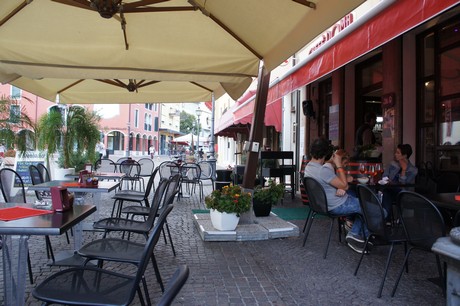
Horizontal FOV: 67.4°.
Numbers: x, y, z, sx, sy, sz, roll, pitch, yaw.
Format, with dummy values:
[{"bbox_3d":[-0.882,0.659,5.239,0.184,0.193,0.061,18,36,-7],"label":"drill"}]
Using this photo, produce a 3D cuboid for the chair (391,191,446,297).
[{"bbox_3d":[1.620,0.710,2.660,0.570,0.840,0.490,2,0,-35],"label":"chair"}]

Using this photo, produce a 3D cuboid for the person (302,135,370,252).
[{"bbox_3d":[1.250,0.485,3.940,0.720,1.270,0.520,1,0,-17],"label":"person"}]

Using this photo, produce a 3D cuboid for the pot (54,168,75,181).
[{"bbox_3d":[-3.920,0.714,8.200,0.480,0.600,0.480,1,0,0],"label":"pot"}]

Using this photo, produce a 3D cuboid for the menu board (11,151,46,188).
[{"bbox_3d":[-4.620,0.473,8.000,0.730,1.050,0.520,1,0,-5],"label":"menu board"}]

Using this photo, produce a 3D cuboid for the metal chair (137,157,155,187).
[{"bbox_3d":[-2.090,0.606,8.500,0.490,0.840,0.570,2,0,19],"label":"metal chair"}]

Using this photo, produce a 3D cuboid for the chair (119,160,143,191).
[{"bbox_3d":[-2.270,0.600,8.000,0.490,0.840,0.570,2,0,0],"label":"chair"}]

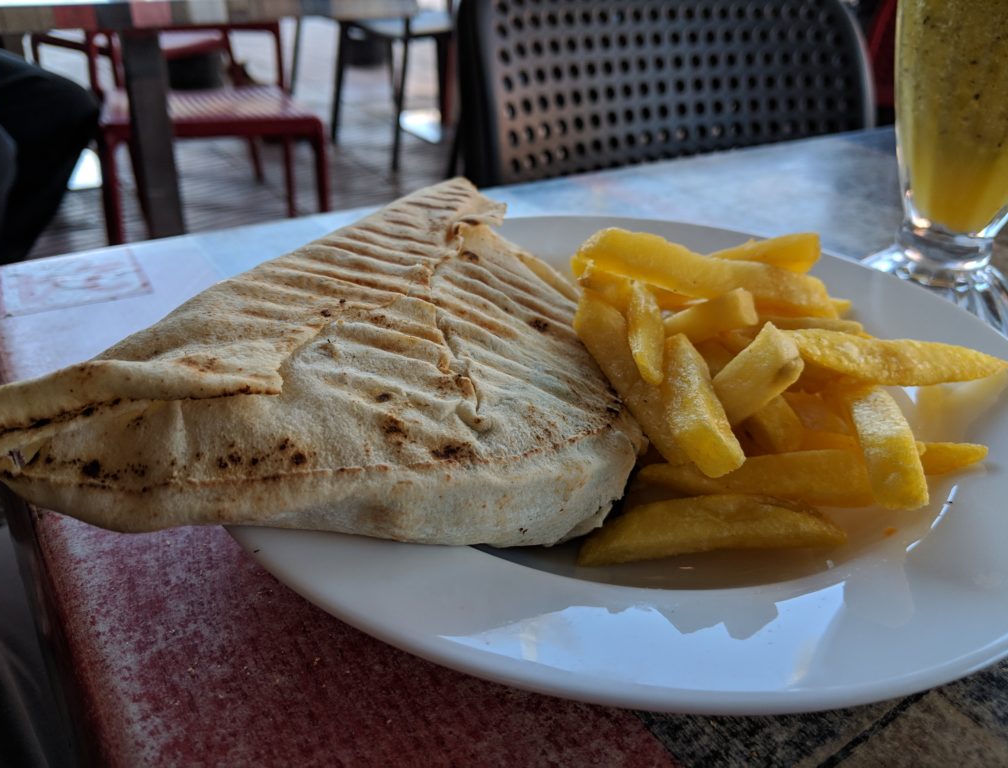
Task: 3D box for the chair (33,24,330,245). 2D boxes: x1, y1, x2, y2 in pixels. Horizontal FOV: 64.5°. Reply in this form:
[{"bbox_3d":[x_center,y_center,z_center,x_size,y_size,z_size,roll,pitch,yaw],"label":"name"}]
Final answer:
[{"bbox_3d":[-0.797,-0.720,2.149,0.520,0.820,0.530,-10,32,-20],"label":"chair"}]

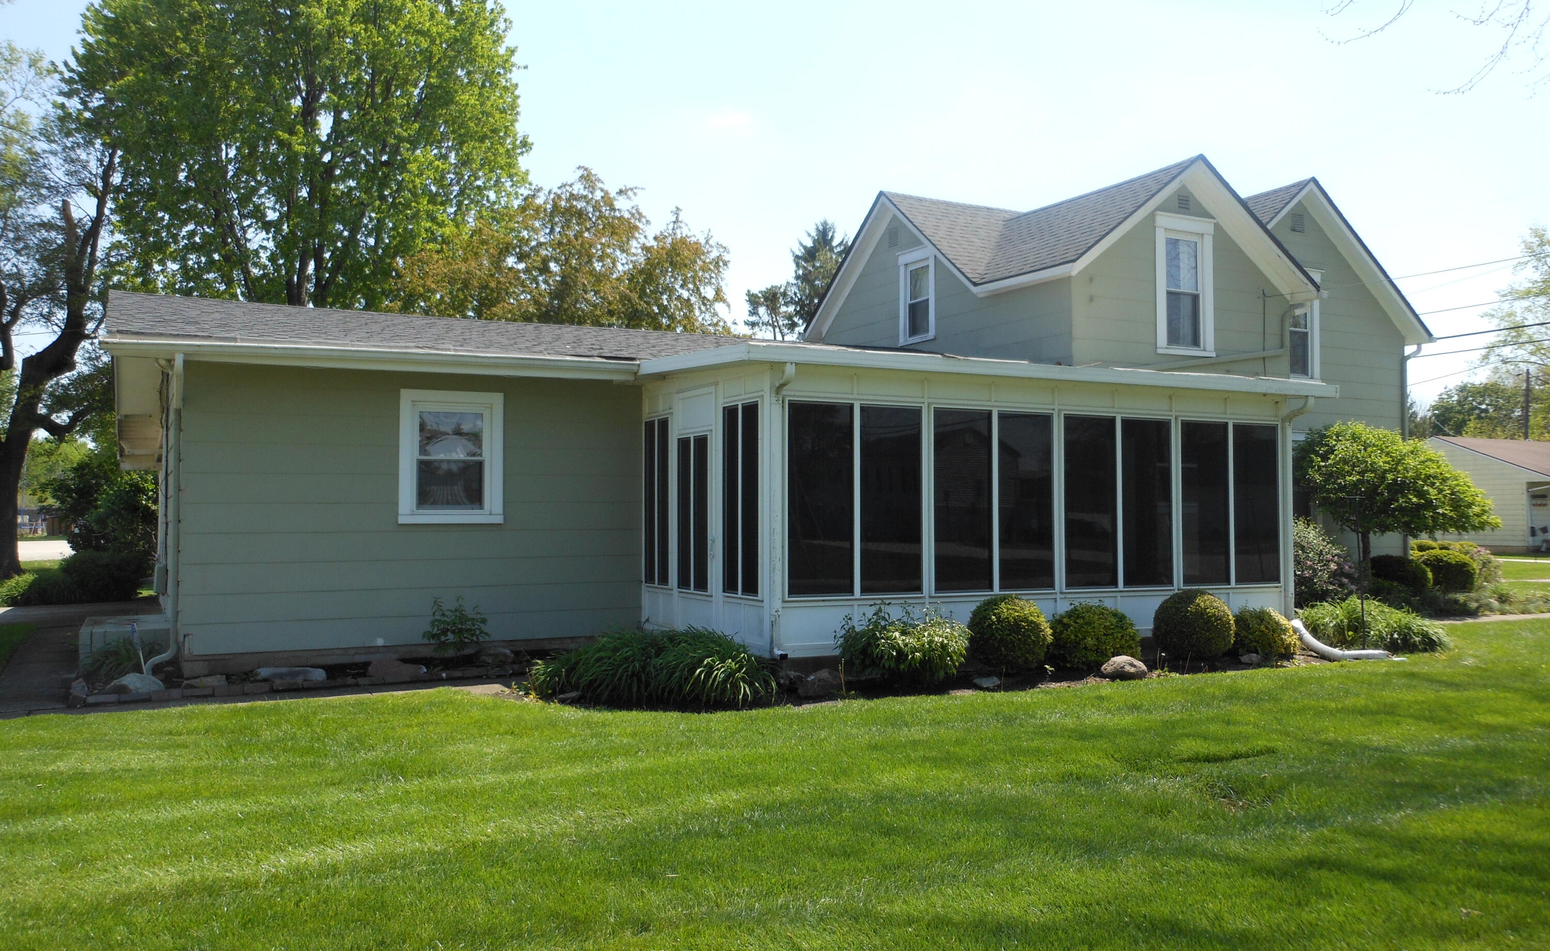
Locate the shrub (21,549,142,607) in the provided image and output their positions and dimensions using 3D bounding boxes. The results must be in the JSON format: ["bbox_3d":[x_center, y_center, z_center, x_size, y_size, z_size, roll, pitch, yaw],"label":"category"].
[{"bbox_3d":[-12.186,1.785,22.000,2.200,0.970,1.500,1,-2,-26],"label":"shrub"}]

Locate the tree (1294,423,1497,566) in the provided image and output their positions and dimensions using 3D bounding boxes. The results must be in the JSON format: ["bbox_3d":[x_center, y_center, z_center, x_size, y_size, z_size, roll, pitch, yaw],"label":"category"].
[{"bbox_3d":[8.120,0.641,16.491,2.900,2.750,2.800,1,-2,-26],"label":"tree"}]

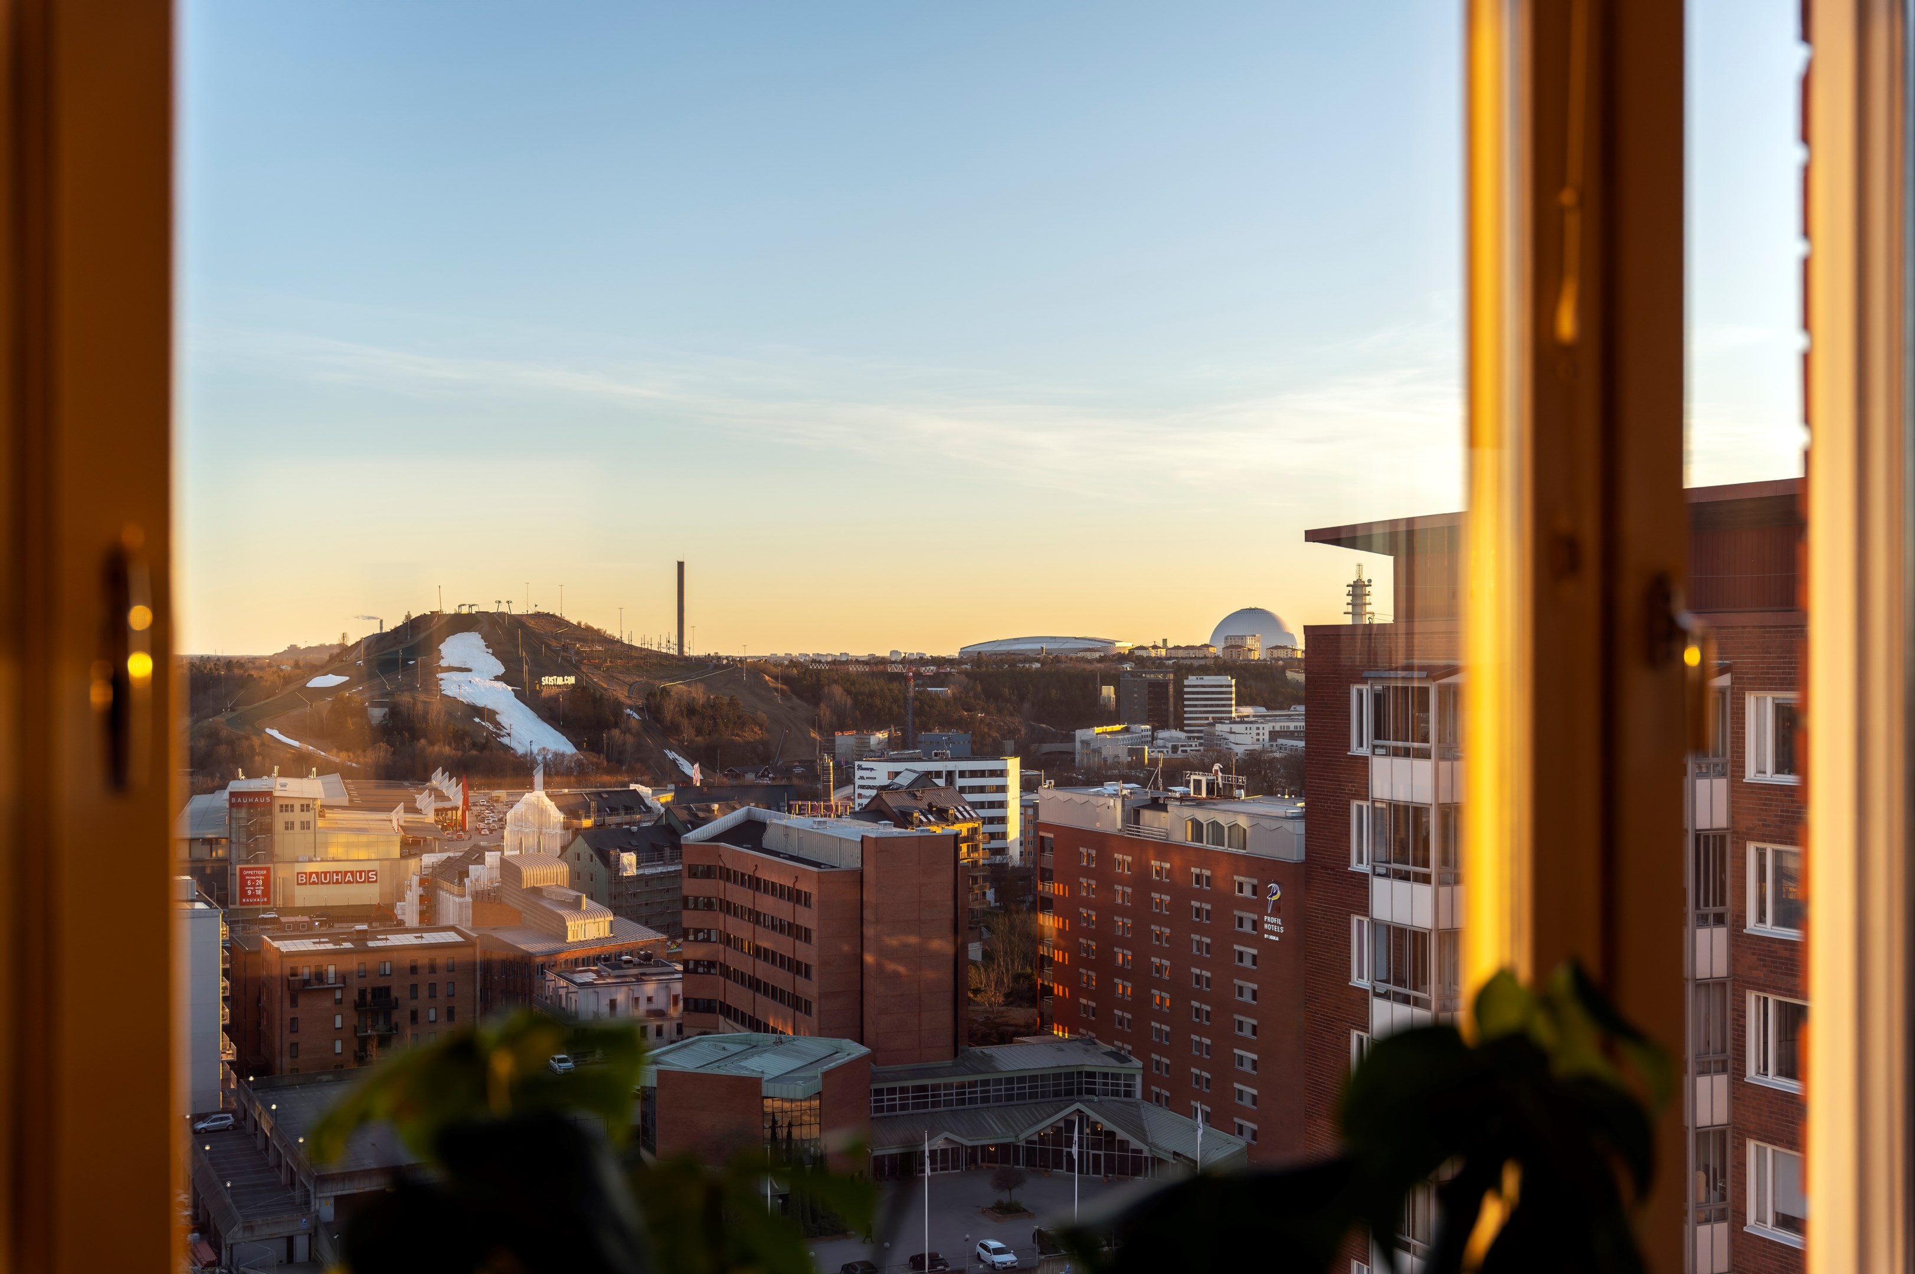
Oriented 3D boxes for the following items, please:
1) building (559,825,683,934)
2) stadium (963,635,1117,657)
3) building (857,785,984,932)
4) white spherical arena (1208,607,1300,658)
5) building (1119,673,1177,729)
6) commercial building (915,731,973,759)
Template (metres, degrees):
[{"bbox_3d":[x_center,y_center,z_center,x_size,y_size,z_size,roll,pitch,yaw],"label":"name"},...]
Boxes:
[{"bbox_3d":[-48.800,37.853,306.000,11.000,18.700,22.000,0,0,30],"label":"building"},{"bbox_3d":[112.870,20.480,2719.820,208.000,42.000,170.000,0,-1,10],"label":"stadium"},{"bbox_3d":[-6.600,40.936,373.000,19.800,26.500,14.000,0,0,-43],"label":"building"},{"bbox_3d":[362.950,7.180,2540.190,110.000,84.000,110.000,0,0,0],"label":"white spherical arena"},{"bbox_3d":[109.500,44.432,1192.000,28.000,50.300,18.000,0,0,-3],"label":"building"},{"bbox_3d":[-5.300,52.842,860.000,22.000,26.700,18.000,0,0,0],"label":"commercial building"}]

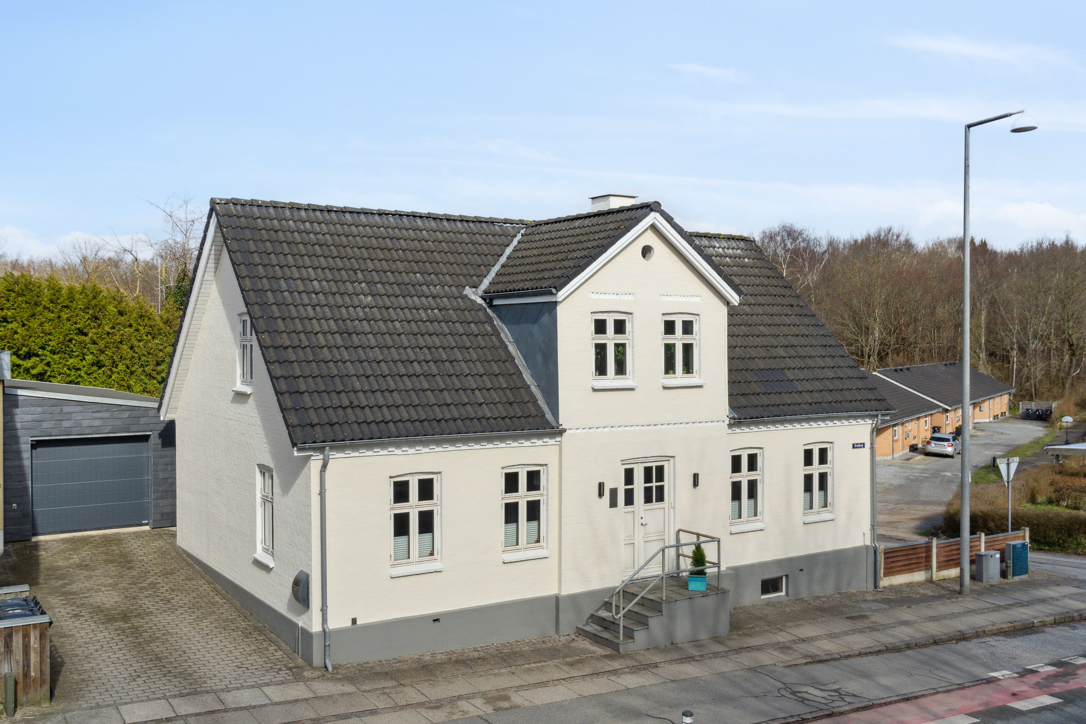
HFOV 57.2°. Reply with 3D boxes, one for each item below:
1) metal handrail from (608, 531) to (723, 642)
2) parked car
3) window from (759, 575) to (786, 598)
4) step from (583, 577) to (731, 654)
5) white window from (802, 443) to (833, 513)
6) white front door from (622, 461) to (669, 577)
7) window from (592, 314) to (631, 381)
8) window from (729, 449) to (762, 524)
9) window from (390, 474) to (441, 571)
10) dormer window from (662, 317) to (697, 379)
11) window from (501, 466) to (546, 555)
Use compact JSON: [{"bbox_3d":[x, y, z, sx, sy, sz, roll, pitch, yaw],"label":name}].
[{"bbox_3d":[1.855,3.896,17.645,2.360,1.510,1.180,-1,1,-31],"label":"metal handrail"},{"bbox_3d":[25.160,5.170,62.600,1.790,1.440,4.300,0,1,31],"label":"parked car"},{"bbox_3d":[4.668,4.577,20.274,0.735,0.410,0.120,-1,1,-31],"label":"window"},{"bbox_3d":[1.984,4.499,17.704,2.390,0.800,1.280,-1,1,-31],"label":"step"},{"bbox_3d":[5.751,2.446,20.964,0.890,1.440,0.140,-1,1,-31],"label":"white window"},{"bbox_3d":[1.872,2.913,18.644,1.220,2.190,0.130,-1,1,-31],"label":"white front door"},{"bbox_3d":[1.221,-0.267,18.102,0.920,1.210,0.140,-1,1,-31],"label":"window"},{"bbox_3d":[4.034,2.470,19.933,0.895,1.440,0.140,-1,1,-31],"label":"window"},{"bbox_3d":[-2.095,2.551,16.252,0.905,1.440,0.140,-1,1,-31],"label":"window"},{"bbox_3d":[2.580,-0.285,18.918,0.910,1.210,0.140,-1,1,-31],"label":"dormer window"},{"bbox_3d":[-0.348,2.528,17.301,0.900,1.440,0.140,-1,1,-31],"label":"window"}]

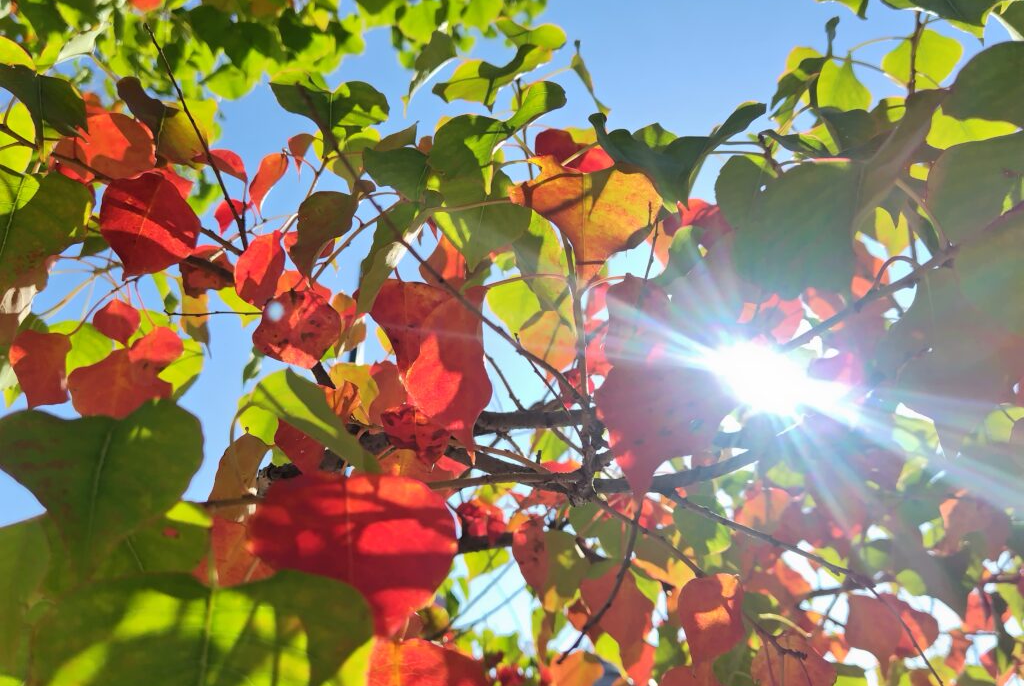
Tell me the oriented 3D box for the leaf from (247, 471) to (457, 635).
[{"bbox_3d":[-0.059,0.078,0.251,0.076,0.058,0.018,-3,-31,-14],"label":"leaf"}]

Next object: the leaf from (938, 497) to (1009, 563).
[{"bbox_3d":[0.368,0.148,0.541,0.057,0.051,0.022,0,-23,34],"label":"leaf"}]

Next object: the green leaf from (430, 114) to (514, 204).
[{"bbox_3d":[-0.026,-0.119,0.445,0.055,0.058,0.022,0,-5,-3],"label":"green leaf"}]

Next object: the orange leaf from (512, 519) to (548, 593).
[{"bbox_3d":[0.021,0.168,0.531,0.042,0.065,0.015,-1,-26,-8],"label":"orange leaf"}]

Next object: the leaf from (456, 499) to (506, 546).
[{"bbox_3d":[-0.027,0.158,0.591,0.047,0.041,0.025,0,-23,-3],"label":"leaf"}]

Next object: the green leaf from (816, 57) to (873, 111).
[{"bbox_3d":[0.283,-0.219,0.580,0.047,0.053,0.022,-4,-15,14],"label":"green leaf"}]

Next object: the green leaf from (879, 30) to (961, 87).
[{"bbox_3d":[0.287,-0.198,0.476,0.056,0.043,0.020,0,0,31],"label":"green leaf"}]

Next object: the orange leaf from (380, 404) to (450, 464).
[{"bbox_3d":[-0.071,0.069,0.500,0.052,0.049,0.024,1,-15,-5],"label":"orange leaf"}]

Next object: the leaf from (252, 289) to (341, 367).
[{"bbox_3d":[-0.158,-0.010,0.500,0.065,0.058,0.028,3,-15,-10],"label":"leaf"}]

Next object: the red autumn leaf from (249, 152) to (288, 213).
[{"bbox_3d":[-0.181,-0.119,0.507,0.025,0.047,0.022,28,-13,-23],"label":"red autumn leaf"}]

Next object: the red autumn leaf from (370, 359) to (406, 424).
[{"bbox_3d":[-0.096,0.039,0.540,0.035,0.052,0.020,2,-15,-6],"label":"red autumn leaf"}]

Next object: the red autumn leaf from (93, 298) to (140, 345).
[{"bbox_3d":[-0.295,-0.017,0.508,0.035,0.034,0.015,5,-11,-30],"label":"red autumn leaf"}]

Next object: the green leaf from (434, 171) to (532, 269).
[{"bbox_3d":[-0.020,-0.083,0.451,0.065,0.069,0.018,3,-10,-3],"label":"green leaf"}]

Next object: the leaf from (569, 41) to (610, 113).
[{"bbox_3d":[0.058,-0.197,0.505,0.015,0.054,0.030,-27,1,16],"label":"leaf"}]

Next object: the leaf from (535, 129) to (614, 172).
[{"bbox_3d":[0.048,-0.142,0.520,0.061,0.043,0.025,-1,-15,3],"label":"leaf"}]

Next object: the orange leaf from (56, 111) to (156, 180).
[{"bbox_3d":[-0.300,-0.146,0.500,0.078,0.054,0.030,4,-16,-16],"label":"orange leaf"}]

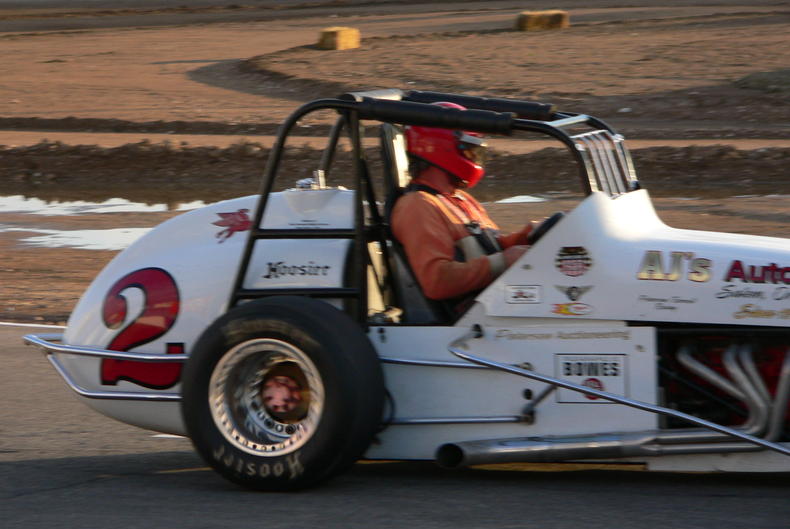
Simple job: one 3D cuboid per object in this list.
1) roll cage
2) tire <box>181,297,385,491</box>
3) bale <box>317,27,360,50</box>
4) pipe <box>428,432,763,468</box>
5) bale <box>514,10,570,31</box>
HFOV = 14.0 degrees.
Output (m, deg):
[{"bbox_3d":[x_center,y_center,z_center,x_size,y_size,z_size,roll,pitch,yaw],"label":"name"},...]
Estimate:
[{"bbox_3d":[0.148,-0.226,11.780,1.400,0.840,0.700,0,6,16],"label":"roll cage"},{"bbox_3d":[-0.390,0.445,11.245,0.658,0.658,0.400,0,6,16],"label":"tire"},{"bbox_3d":[-1.077,-4.336,62.000,0.450,0.370,0.900,2,6,32],"label":"bale"},{"bbox_3d":[0.703,0.646,11.267,1.151,0.100,0.105,-3,5,16],"label":"pipe"},{"bbox_3d":[3.269,-5.369,71.000,1.000,0.370,0.450,1,6,20],"label":"bale"}]

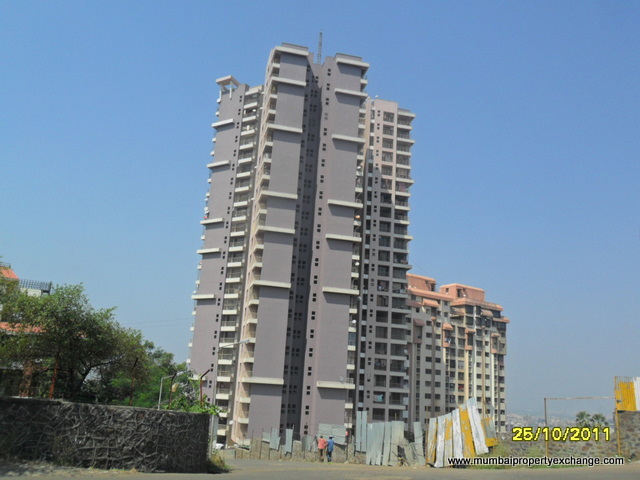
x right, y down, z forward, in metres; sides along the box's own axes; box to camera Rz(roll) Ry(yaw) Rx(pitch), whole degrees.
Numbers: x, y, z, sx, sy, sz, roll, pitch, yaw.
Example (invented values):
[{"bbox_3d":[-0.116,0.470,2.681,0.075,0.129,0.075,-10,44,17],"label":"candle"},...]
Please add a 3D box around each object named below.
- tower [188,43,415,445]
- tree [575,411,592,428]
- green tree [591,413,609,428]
[{"bbox_3d":[-2.230,2.370,111.600,41.300,68.140,31.860,7,-15,-12],"label":"tower"},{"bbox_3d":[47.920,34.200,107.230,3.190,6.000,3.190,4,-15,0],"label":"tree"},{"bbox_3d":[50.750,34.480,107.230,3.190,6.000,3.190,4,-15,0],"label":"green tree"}]

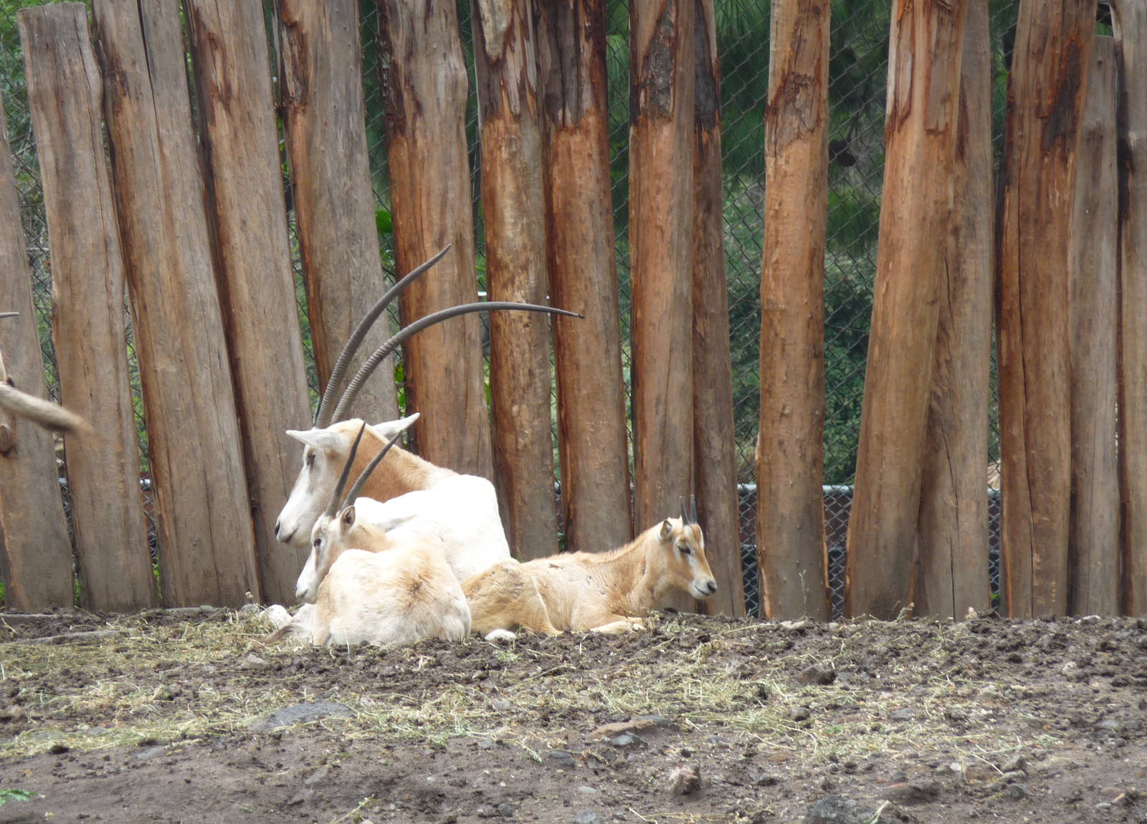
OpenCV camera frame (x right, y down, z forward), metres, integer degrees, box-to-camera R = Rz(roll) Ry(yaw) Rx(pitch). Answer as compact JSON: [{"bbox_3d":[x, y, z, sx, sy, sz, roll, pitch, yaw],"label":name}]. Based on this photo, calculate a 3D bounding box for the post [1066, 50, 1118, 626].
[{"bbox_3d":[1.704,-0.283,28.600,0.170,1.900,0.170,-1,1,0],"label":"post"}]

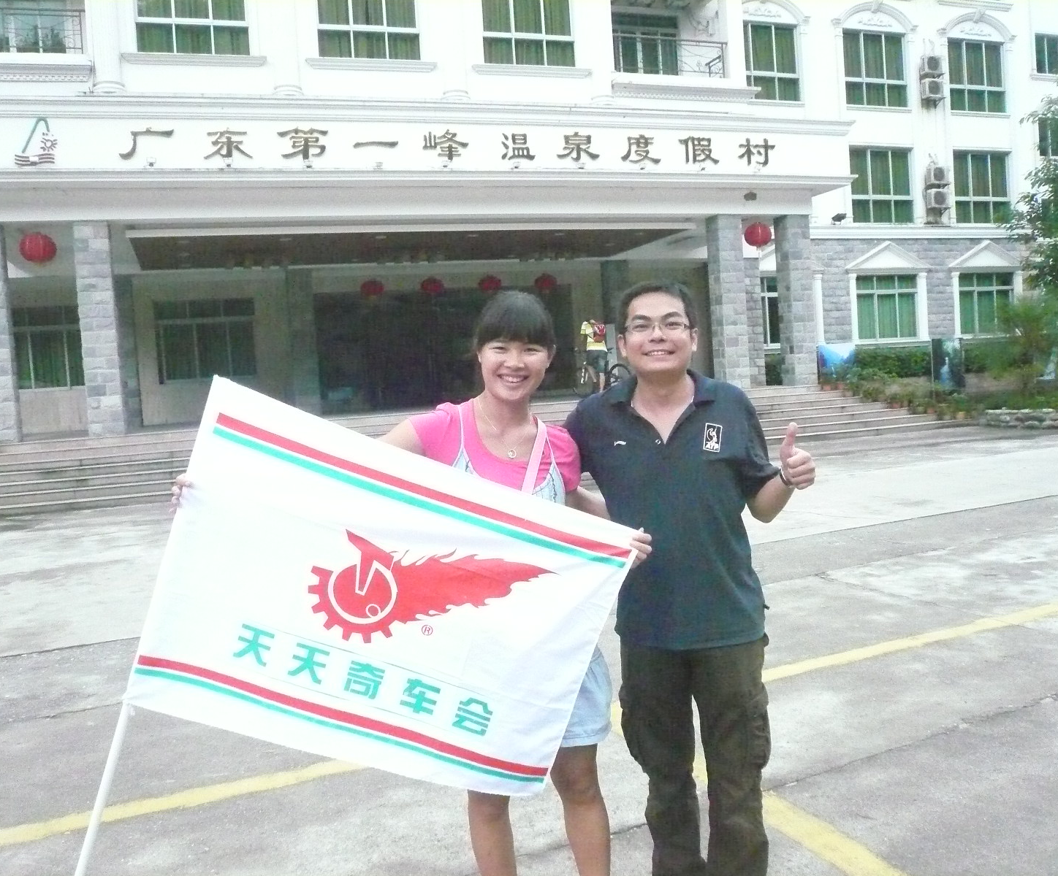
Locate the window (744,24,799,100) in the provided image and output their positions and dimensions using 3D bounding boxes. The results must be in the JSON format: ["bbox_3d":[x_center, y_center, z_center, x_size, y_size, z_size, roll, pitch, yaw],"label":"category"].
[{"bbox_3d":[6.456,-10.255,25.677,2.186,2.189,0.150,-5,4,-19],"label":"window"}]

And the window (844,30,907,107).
[{"bbox_3d":[10.320,-10.960,28.152,2.186,2.175,0.150,-5,3,-19],"label":"window"}]

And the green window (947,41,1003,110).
[{"bbox_3d":[13.896,-11.221,29.368,2.128,2.116,0.150,-5,3,-19],"label":"green window"}]

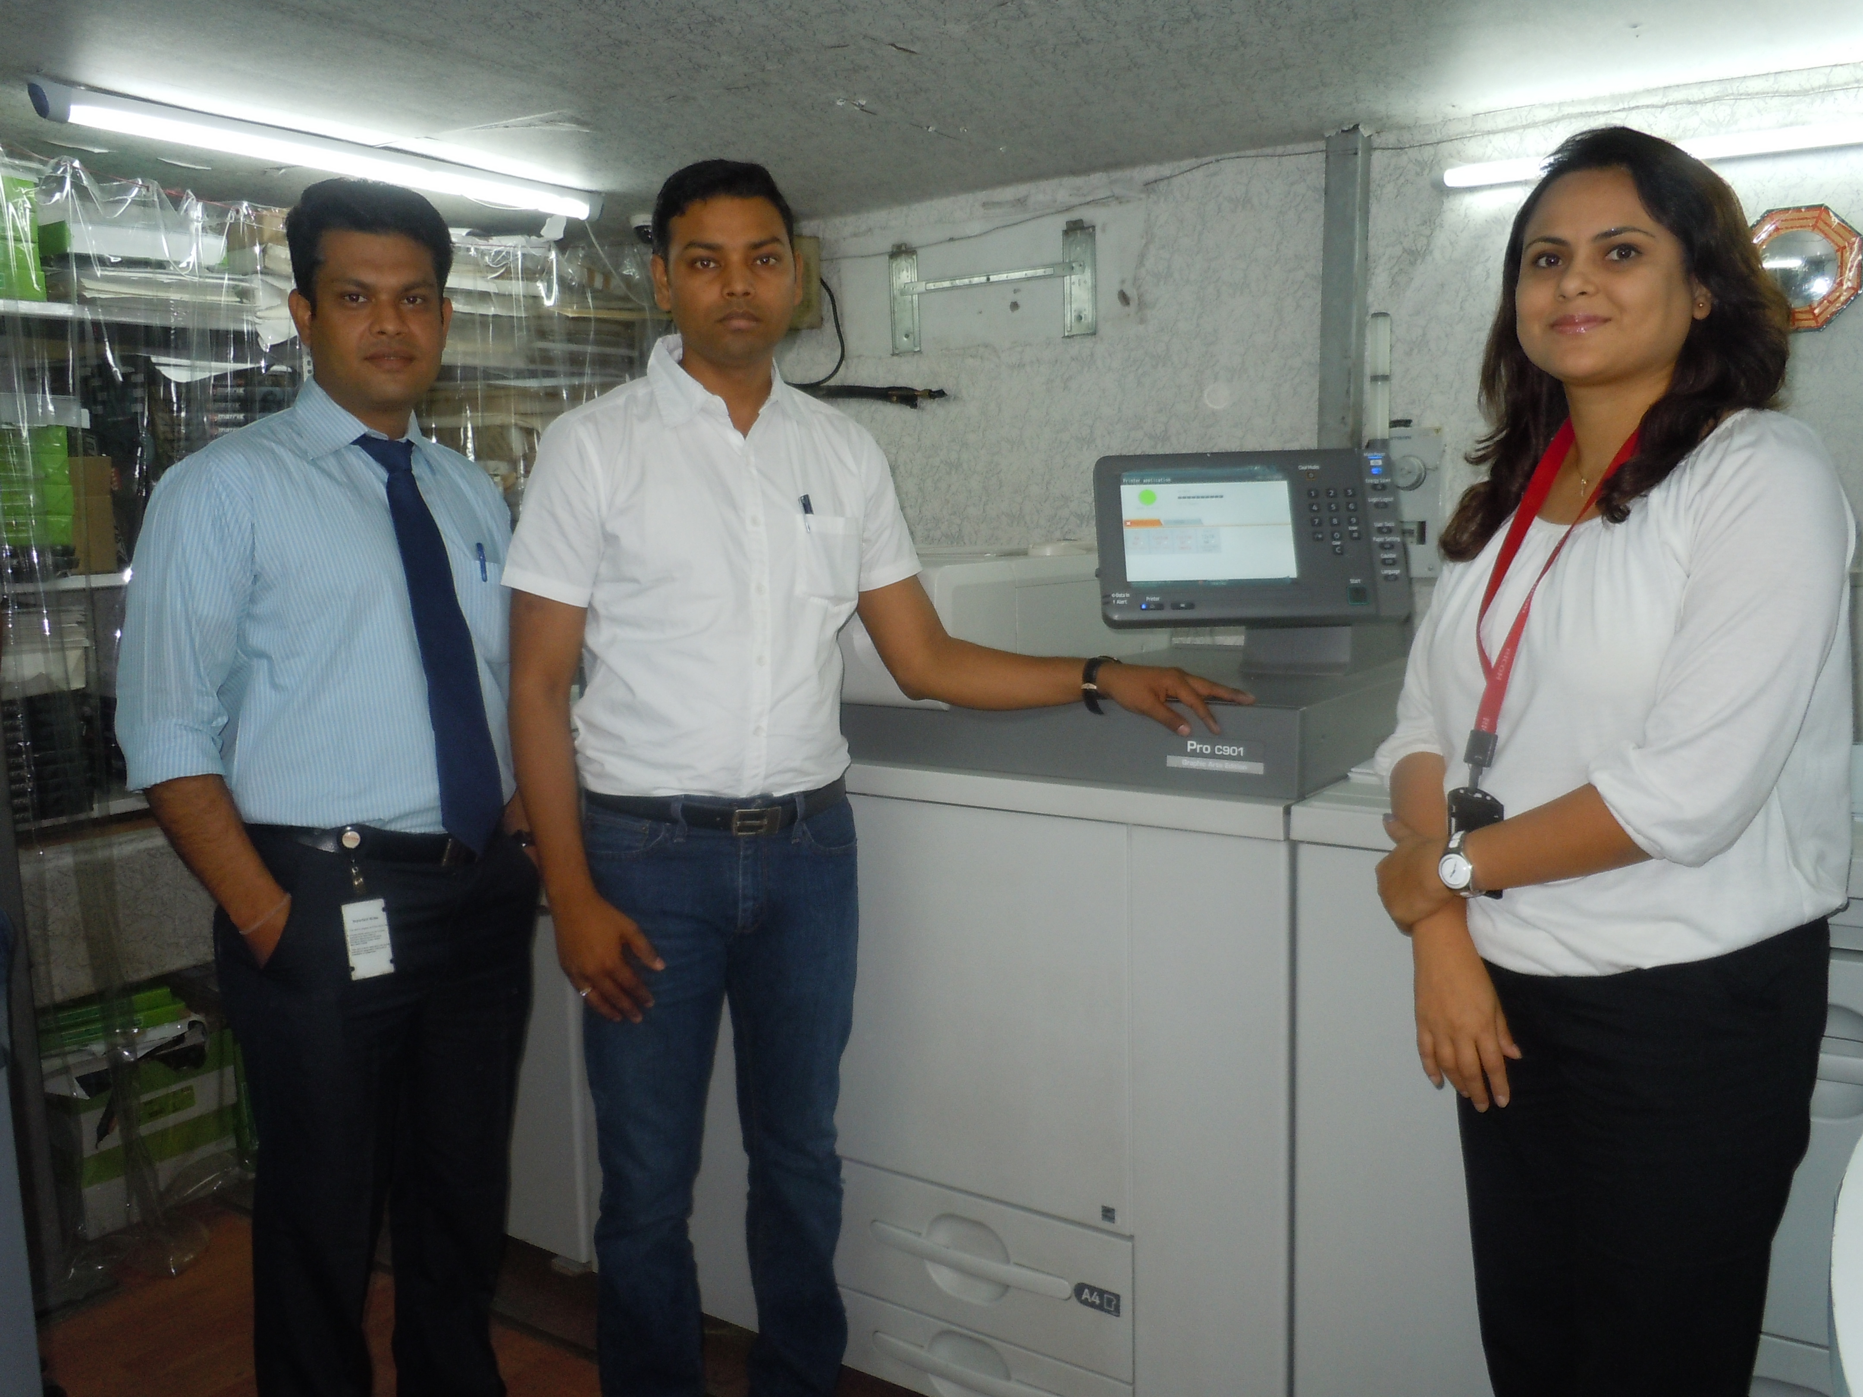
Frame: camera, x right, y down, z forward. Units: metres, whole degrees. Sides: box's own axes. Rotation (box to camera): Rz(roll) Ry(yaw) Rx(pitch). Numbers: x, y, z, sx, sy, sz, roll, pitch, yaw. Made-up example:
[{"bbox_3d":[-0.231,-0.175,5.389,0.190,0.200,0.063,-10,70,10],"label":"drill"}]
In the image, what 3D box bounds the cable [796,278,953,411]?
[{"bbox_3d":[-0.177,-0.855,3.604,0.478,0.327,0.060,4,10,33],"label":"cable"}]

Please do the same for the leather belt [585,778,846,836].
[{"bbox_3d":[-0.250,0.108,1.740,0.320,0.048,0.240,-5,9,-26],"label":"leather belt"}]

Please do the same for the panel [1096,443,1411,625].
[{"bbox_3d":[0.405,-0.207,1.936,0.394,0.236,0.048,-1,-20,1],"label":"panel"}]

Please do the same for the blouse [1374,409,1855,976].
[{"bbox_3d":[0.583,-0.021,1.330,0.310,0.460,0.415,-7,10,-32],"label":"blouse"}]

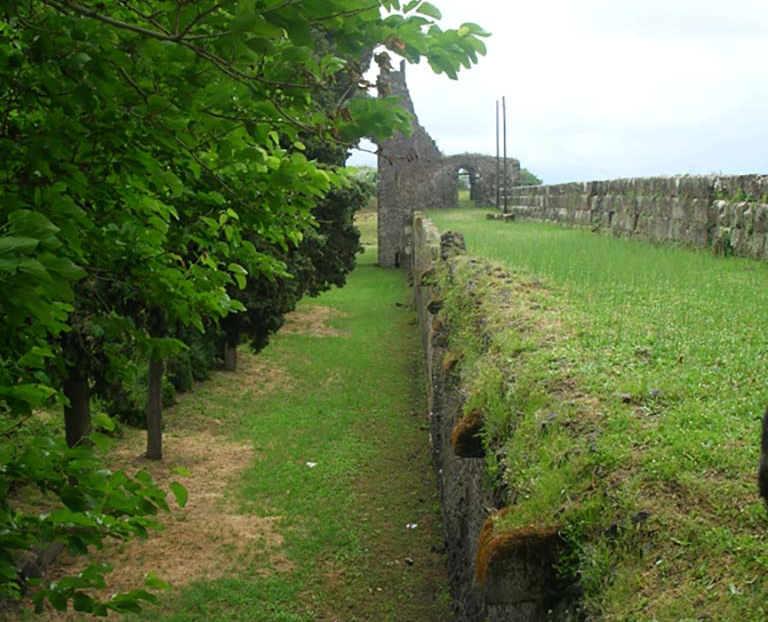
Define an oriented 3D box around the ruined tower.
[{"bbox_3d":[3.864,-9.037,64.928,8.475,12.165,7.200,0,7,1],"label":"ruined tower"}]

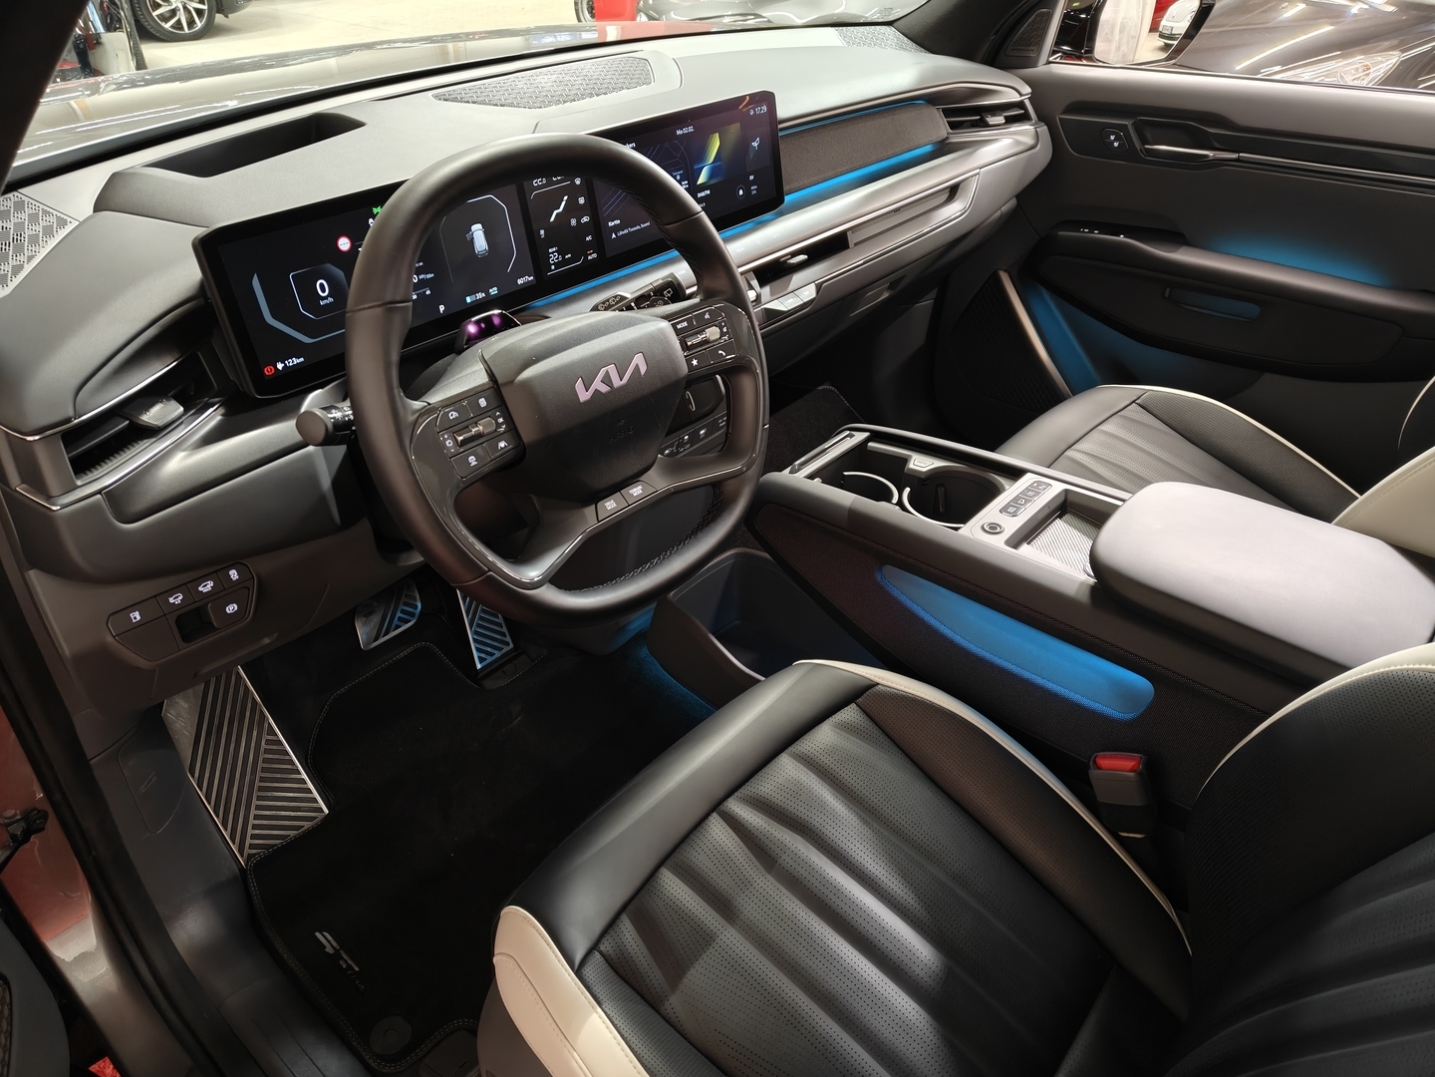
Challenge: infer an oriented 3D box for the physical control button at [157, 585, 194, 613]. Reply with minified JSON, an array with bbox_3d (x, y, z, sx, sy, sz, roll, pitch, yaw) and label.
[{"bbox_3d":[-0.441,0.049,0.808,0.010,0.018,0.025,21,38,40],"label":"physical control button"}]

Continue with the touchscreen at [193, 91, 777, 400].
[{"bbox_3d":[-0.168,-0.330,1.023,0.027,0.142,0.715,19,39,39],"label":"touchscreen"}]

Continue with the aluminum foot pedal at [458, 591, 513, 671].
[{"bbox_3d":[-0.341,0.098,1.423,0.020,0.160,0.060,4,21,46],"label":"aluminum foot pedal"}]

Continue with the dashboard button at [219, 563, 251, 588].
[{"bbox_3d":[-0.394,0.030,0.814,0.008,0.016,0.025,19,39,39],"label":"dashboard button"}]

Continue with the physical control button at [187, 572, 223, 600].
[{"bbox_3d":[-0.424,0.039,0.823,0.010,0.018,0.025,21,38,40],"label":"physical control button"}]

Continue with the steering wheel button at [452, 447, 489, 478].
[{"bbox_3d":[-0.171,-0.052,0.690,0.008,0.014,0.026,-5,22,48],"label":"steering wheel button"}]

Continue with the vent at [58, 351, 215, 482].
[{"bbox_3d":[-0.438,-0.097,0.748,0.036,0.038,0.145,-4,31,21],"label":"vent"}]

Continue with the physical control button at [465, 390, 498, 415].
[{"bbox_3d":[-0.165,-0.095,0.698,0.008,0.013,0.025,-5,22,48],"label":"physical control button"}]

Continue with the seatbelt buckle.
[{"bbox_3d":[0.384,0.241,0.935,0.046,0.085,0.026,-6,28,36],"label":"seatbelt buckle"}]

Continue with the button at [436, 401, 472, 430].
[{"bbox_3d":[-0.180,-0.084,0.681,0.029,0.015,0.008,-31,19,-38],"label":"button"}]

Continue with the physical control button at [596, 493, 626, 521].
[{"bbox_3d":[-0.085,-0.026,0.801,0.030,0.014,0.008,-31,19,-38],"label":"physical control button"}]

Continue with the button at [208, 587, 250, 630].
[{"bbox_3d":[-0.413,0.058,0.843,0.013,0.025,0.032,21,38,40],"label":"button"}]

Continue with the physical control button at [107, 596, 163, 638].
[{"bbox_3d":[-0.462,0.061,0.790,0.010,0.019,0.038,21,38,40],"label":"physical control button"}]

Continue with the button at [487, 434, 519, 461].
[{"bbox_3d":[-0.152,-0.065,0.706,0.027,0.013,0.008,-31,19,-38],"label":"button"}]

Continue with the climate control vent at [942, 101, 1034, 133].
[{"bbox_3d":[0.416,-0.654,1.543,0.142,0.038,0.036,-15,23,-18],"label":"climate control vent"}]

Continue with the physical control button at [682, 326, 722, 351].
[{"bbox_3d":[-0.011,-0.166,0.834,0.012,0.013,0.036,-5,22,48],"label":"physical control button"}]

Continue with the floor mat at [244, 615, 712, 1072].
[{"bbox_3d":[-0.281,0.300,1.249,0.555,0.040,0.578,26,43,33],"label":"floor mat"}]

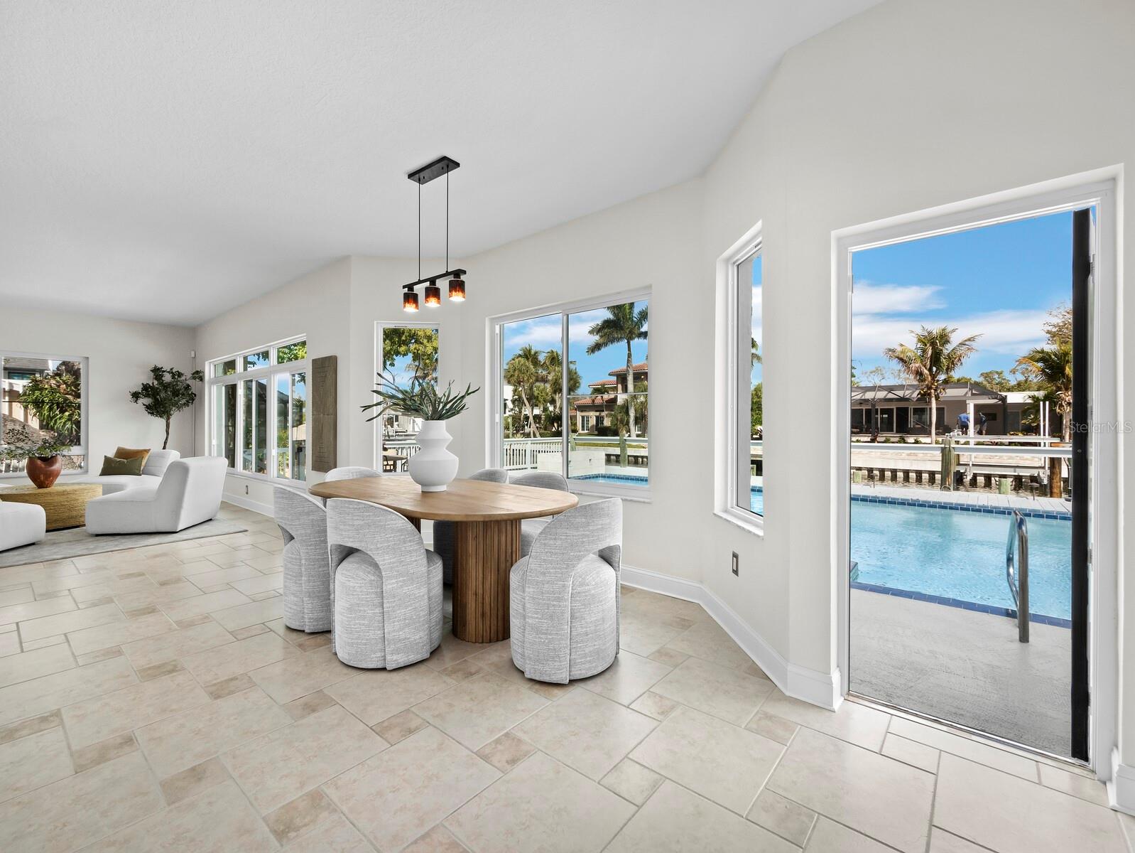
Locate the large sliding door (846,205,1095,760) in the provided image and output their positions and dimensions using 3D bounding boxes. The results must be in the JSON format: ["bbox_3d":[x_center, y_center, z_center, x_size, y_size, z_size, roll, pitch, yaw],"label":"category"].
[{"bbox_3d":[1.563,0.199,1.861,0.800,2.050,0.110,0,0,38],"label":"large sliding door"}]

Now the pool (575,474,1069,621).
[{"bbox_3d":[3.032,1.964,7.674,10.400,1.200,6.300,0,0,38],"label":"pool"}]

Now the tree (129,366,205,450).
[{"bbox_3d":[-6.540,0.103,7.500,0.980,2.170,0.980,0,0,38],"label":"tree"}]

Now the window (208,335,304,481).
[{"bbox_3d":[-4.650,-0.196,6.779,4.100,1.850,0.140,0,0,38],"label":"window"}]

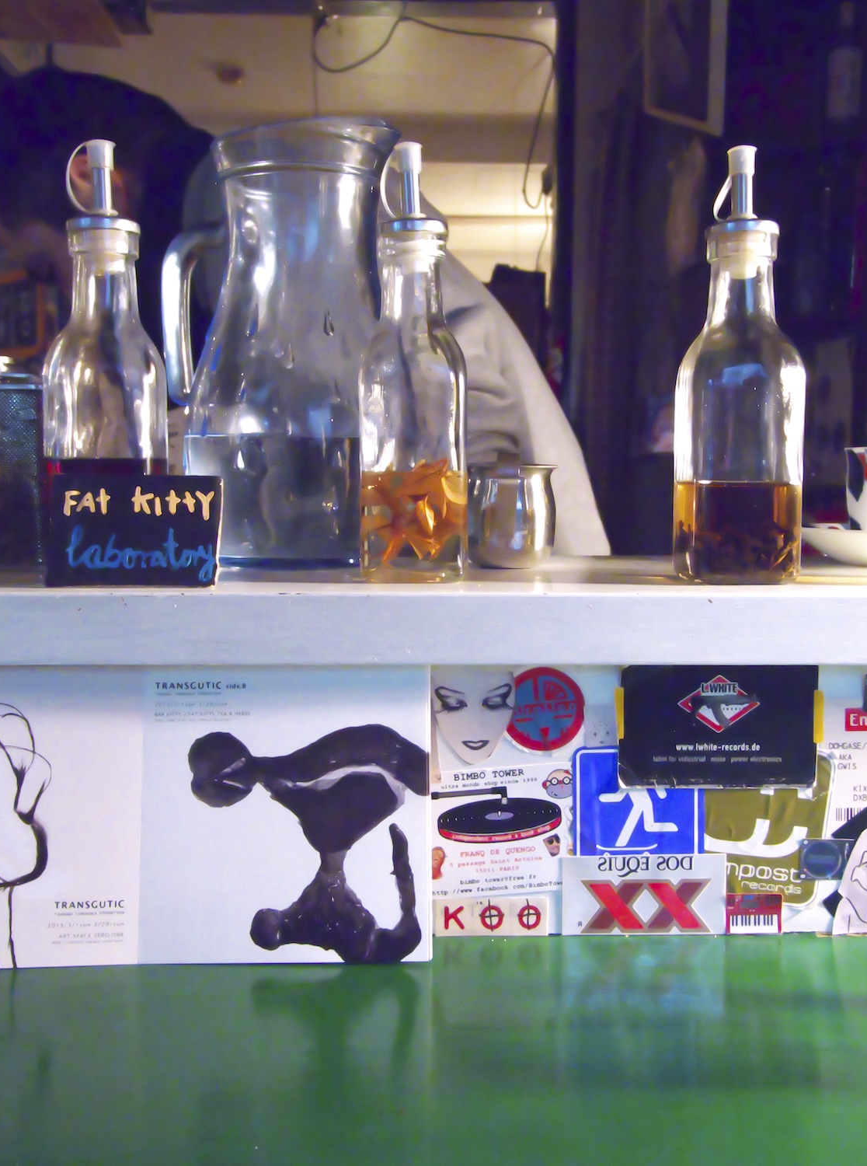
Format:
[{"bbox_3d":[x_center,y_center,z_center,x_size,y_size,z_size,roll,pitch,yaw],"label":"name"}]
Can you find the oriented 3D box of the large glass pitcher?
[{"bbox_3d":[-0.080,-0.132,0.714,0.146,0.240,0.135,1,5,7],"label":"large glass pitcher"}]

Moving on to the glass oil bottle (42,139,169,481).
[{"bbox_3d":[-0.154,-0.103,0.590,0.048,0.204,0.048,0,5,0],"label":"glass oil bottle"}]

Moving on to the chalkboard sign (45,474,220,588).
[{"bbox_3d":[-0.134,-0.023,0.564,0.075,0.052,0.006,0,-11,0],"label":"chalkboard sign"}]

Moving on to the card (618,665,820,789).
[{"bbox_3d":[0.127,0.064,0.562,0.088,0.055,0.002,0,5,0],"label":"card"}]

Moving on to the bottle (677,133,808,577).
[{"bbox_3d":[0.145,-0.103,0.593,0.048,0.204,0.048,0,5,0],"label":"bottle"}]

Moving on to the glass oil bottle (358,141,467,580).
[{"bbox_3d":[-0.010,-0.104,0.595,0.048,0.204,0.048,0,5,0],"label":"glass oil bottle"}]

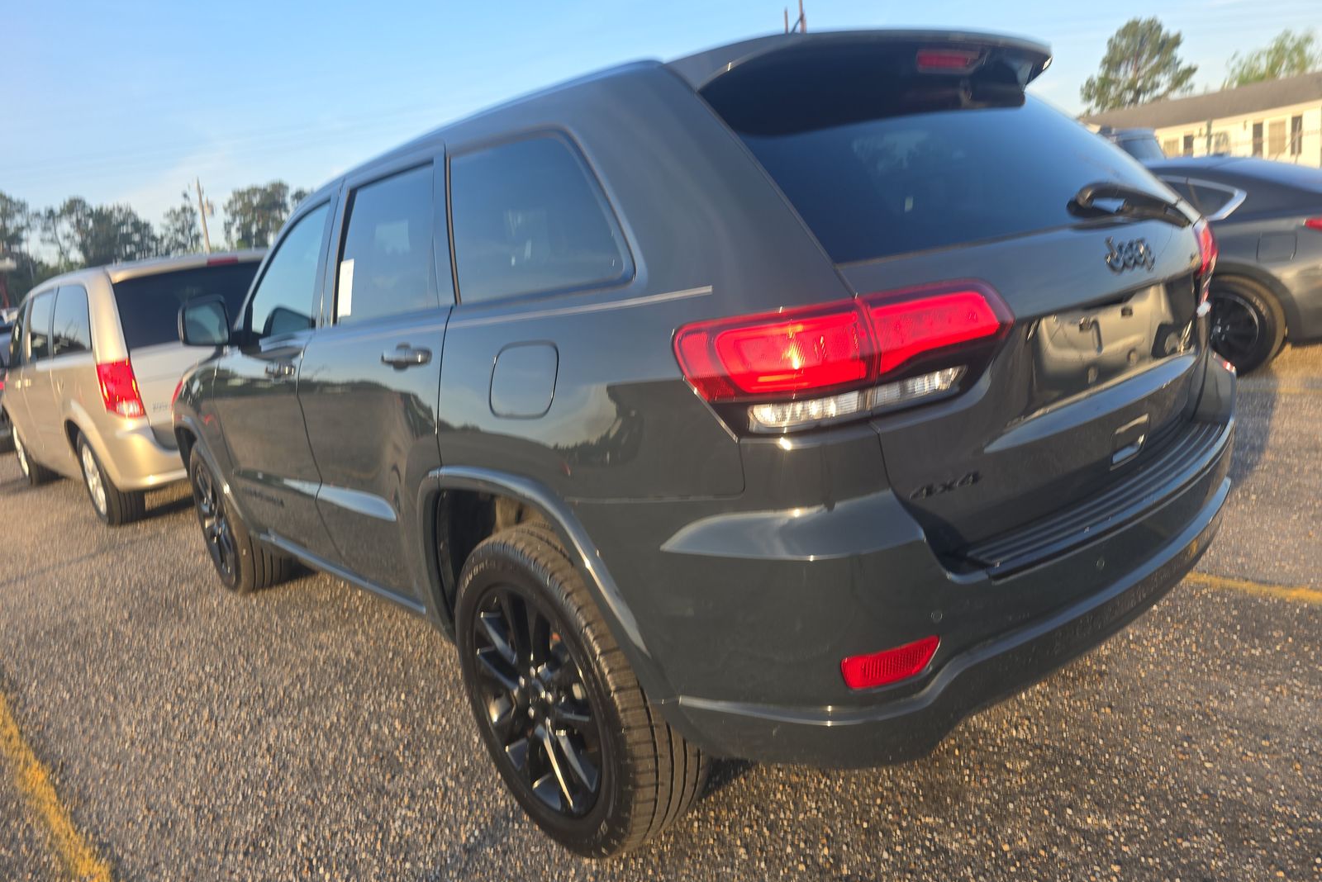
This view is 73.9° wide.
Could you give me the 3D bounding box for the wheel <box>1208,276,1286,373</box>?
[{"bbox_3d":[3.893,-0.795,6.063,0.225,0.670,0.670,-17,15,-38],"label":"wheel"}]

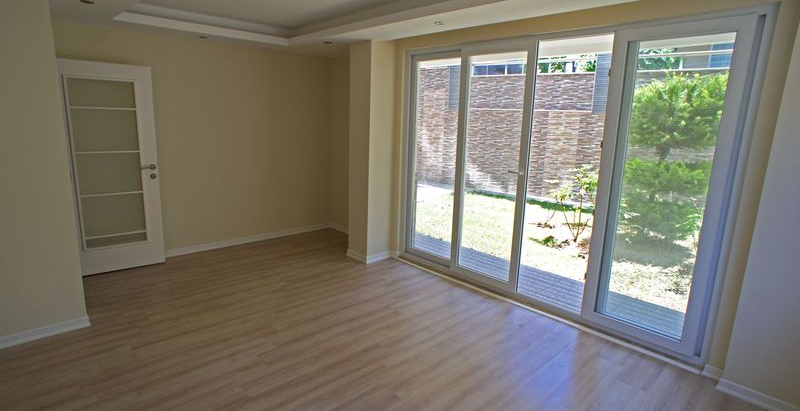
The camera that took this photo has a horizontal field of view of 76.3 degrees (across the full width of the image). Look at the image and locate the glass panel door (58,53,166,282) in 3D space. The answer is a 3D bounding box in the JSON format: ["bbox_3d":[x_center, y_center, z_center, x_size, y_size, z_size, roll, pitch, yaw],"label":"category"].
[{"bbox_3d":[-2.699,-0.315,4.737,0.860,1.950,0.050,-10,17,-44],"label":"glass panel door"}]

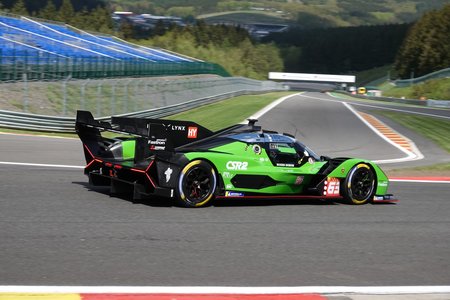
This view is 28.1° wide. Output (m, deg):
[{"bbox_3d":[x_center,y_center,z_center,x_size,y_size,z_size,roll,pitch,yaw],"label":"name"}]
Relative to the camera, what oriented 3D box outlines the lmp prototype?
[{"bbox_3d":[0.355,0.152,14.050,5.090,1.160,2.000,1,6,-37],"label":"lmp prototype"}]

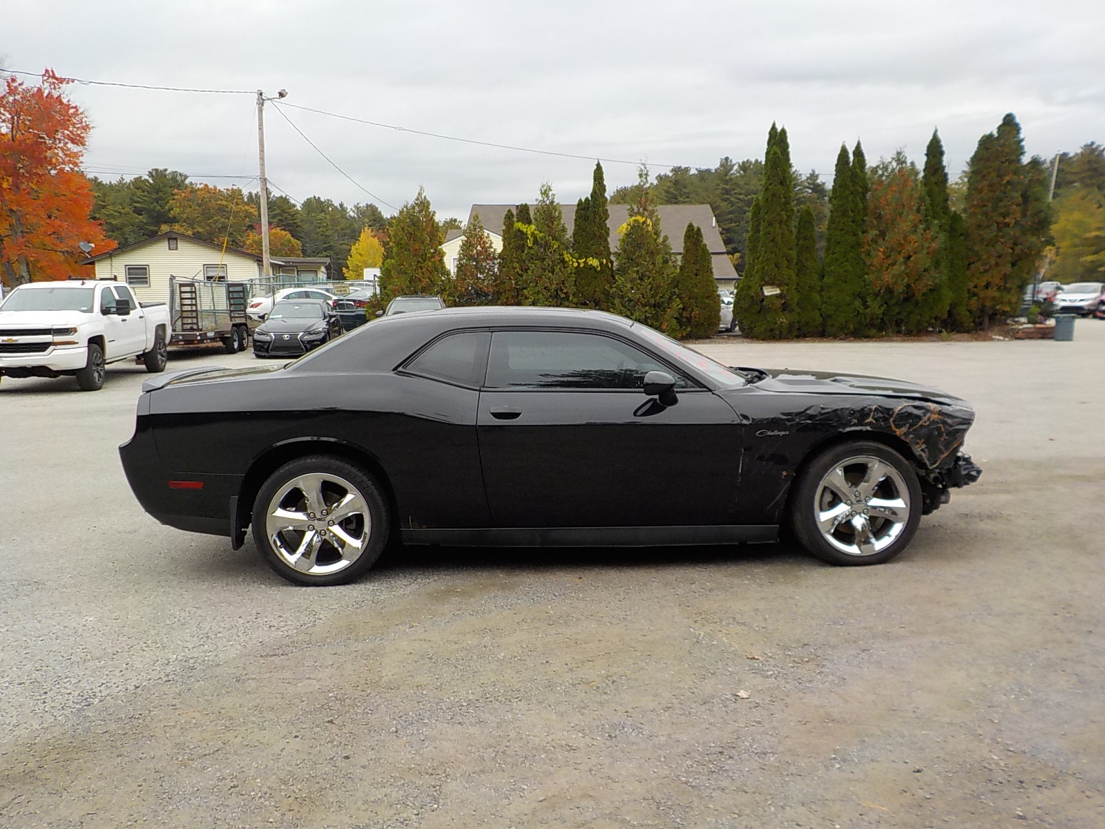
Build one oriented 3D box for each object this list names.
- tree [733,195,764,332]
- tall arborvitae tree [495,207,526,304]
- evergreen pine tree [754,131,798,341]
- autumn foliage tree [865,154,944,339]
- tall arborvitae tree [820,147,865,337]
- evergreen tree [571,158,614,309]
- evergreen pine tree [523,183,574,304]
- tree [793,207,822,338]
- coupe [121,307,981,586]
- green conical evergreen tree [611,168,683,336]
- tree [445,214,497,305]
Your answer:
[{"bbox_3d":[6.437,-4.863,31.449,1.200,4.610,1.200,0,7,0],"label":"tree"},{"bbox_3d":[-1.258,-4.371,29.991,1.100,4.289,1.100,0,7,0],"label":"tall arborvitae tree"},{"bbox_3d":[6.981,-5.702,30.139,1.400,6.582,1.400,0,7,0],"label":"evergreen pine tree"},{"bbox_3d":[11.176,-5.405,30.578,2.500,5.771,2.500,-1,7,0],"label":"autumn foliage tree"},{"bbox_3d":[9.223,-5.472,30.365,1.500,6.001,1.500,-1,7,0],"label":"tall arborvitae tree"},{"bbox_3d":[1.308,-5.316,31.180,1.450,5.667,1.450,-1,7,0],"label":"evergreen tree"},{"bbox_3d":[-0.128,-4.621,29.458,1.650,4.859,1.650,0,7,0],"label":"evergreen pine tree"},{"bbox_3d":[8.172,-4.618,30.876,1.050,4.237,1.050,0,7,0],"label":"tree"},{"bbox_3d":[0.022,0.060,6.053,4.900,1.450,1.930,-2,7,-2],"label":"coupe"},{"bbox_3d":[3.054,-5.170,30.798,2.300,5.434,2.300,-1,7,0],"label":"green conical evergreen tree"},{"bbox_3d":[-2.668,-4.575,31.672,1.750,4.162,1.750,-1,7,0],"label":"tree"}]

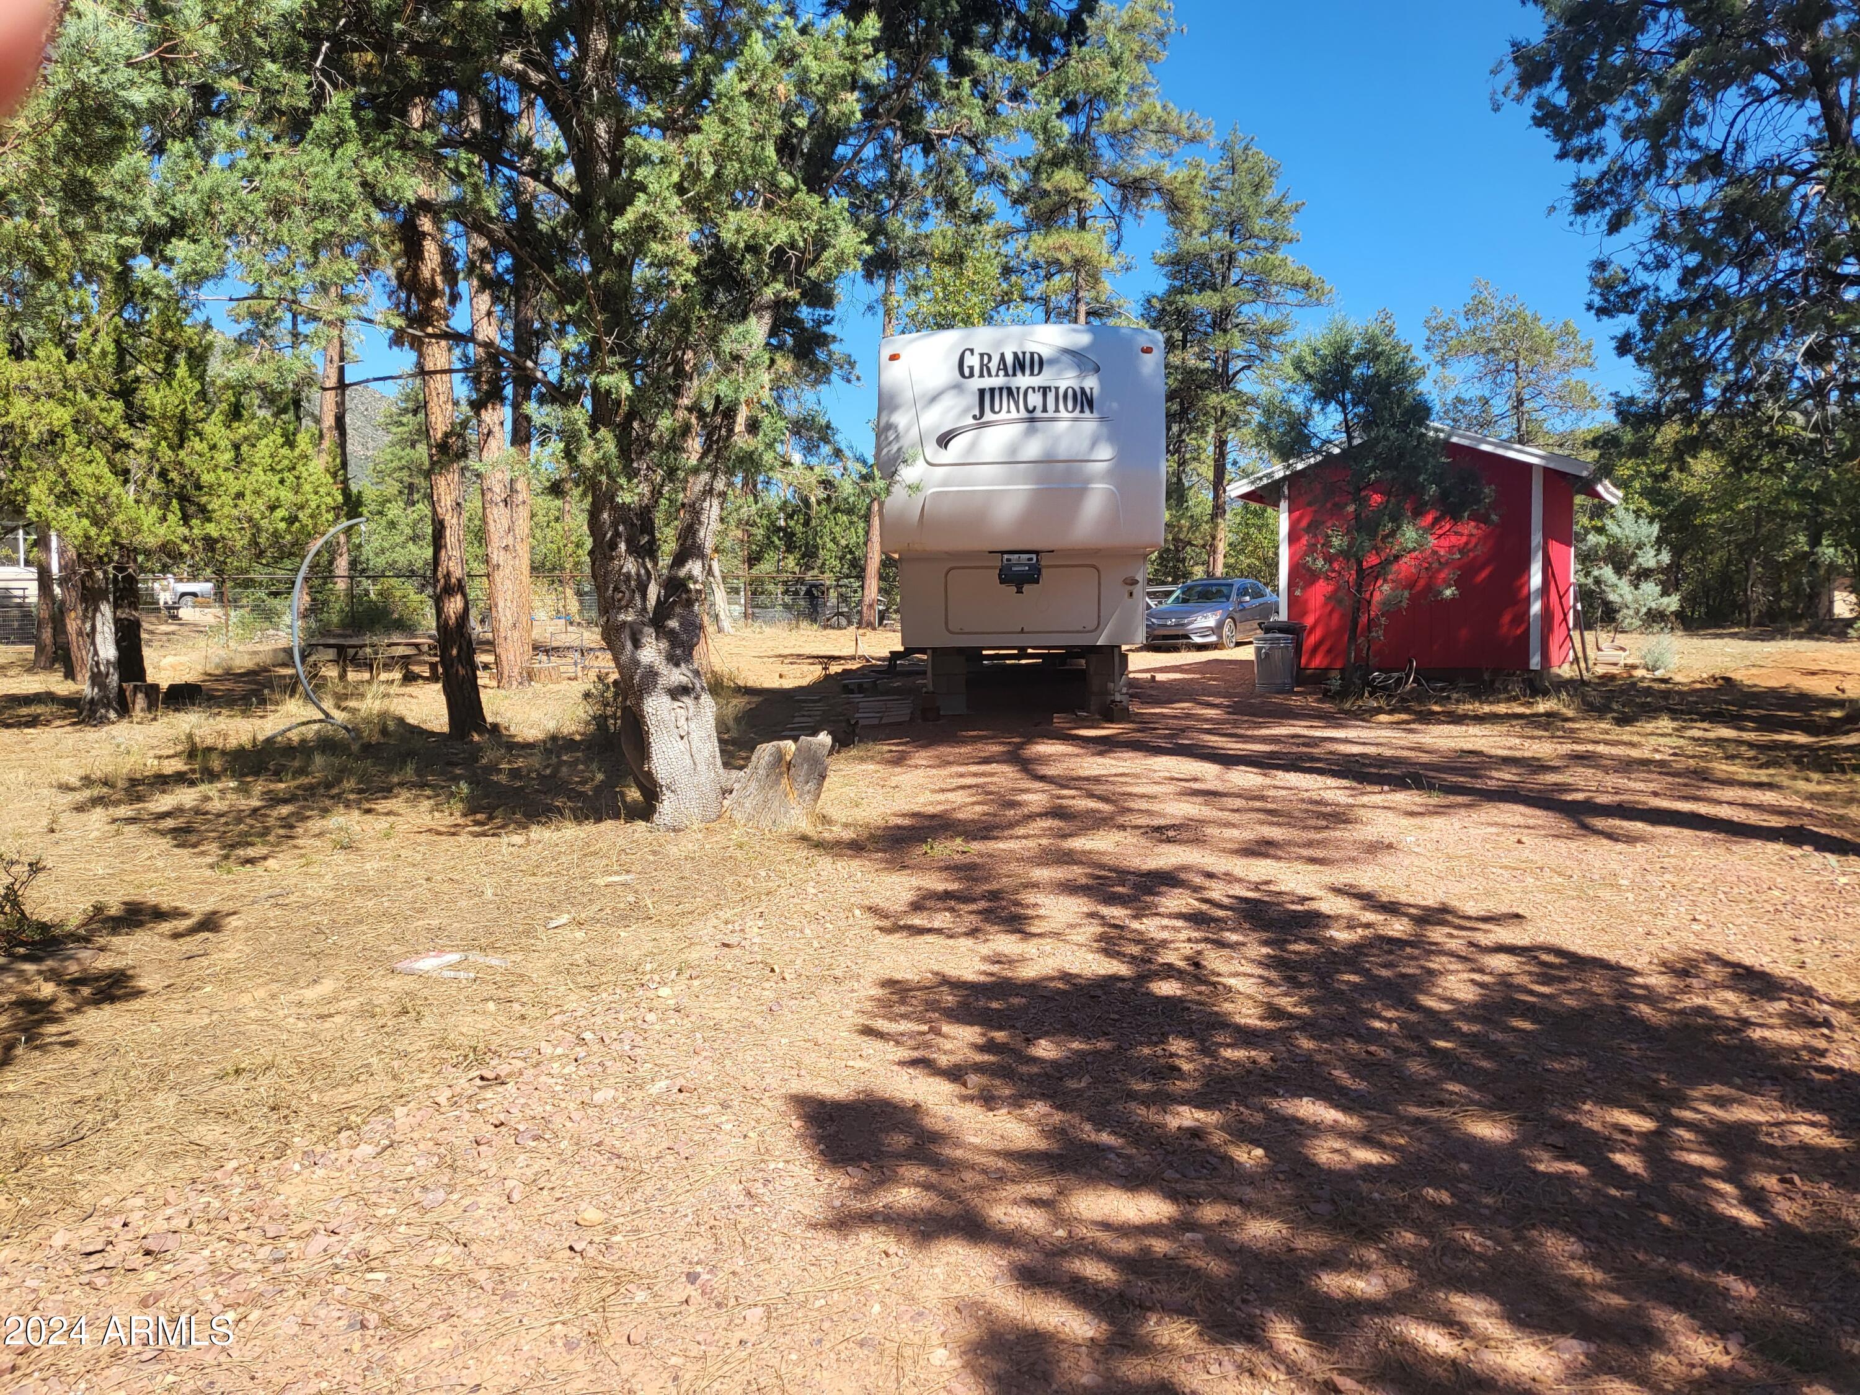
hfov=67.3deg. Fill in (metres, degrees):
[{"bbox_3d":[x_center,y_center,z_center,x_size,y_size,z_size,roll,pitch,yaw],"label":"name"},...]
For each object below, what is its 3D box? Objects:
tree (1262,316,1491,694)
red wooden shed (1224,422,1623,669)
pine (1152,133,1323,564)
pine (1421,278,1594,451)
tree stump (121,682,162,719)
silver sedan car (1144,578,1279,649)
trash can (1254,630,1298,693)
[{"bbox_3d":[5.028,-2.188,15.780,2.550,4.300,2.400,-1,3,0],"label":"tree"},{"bbox_3d":[6.647,-1.888,18.442,4.058,3.108,4.369,1,4,30],"label":"red wooden shed"},{"bbox_3d":[9.666,-10.307,44.551,5.700,16.100,5.600,-1,3,0],"label":"pine"},{"bbox_3d":[16.190,-6.859,38.727,4.900,9.800,4.800,-1,3,0],"label":"pine"},{"bbox_3d":[-8.579,-0.002,15.189,0.400,0.400,0.400,-1,3,0],"label":"tree stump"},{"bbox_3d":[6.410,-1.890,31.300,1.850,1.465,4.890,2,4,34],"label":"silver sedan car"},{"bbox_3d":[4.023,-0.422,16.280,0.500,0.710,0.500,-1,3,0],"label":"trash can"}]

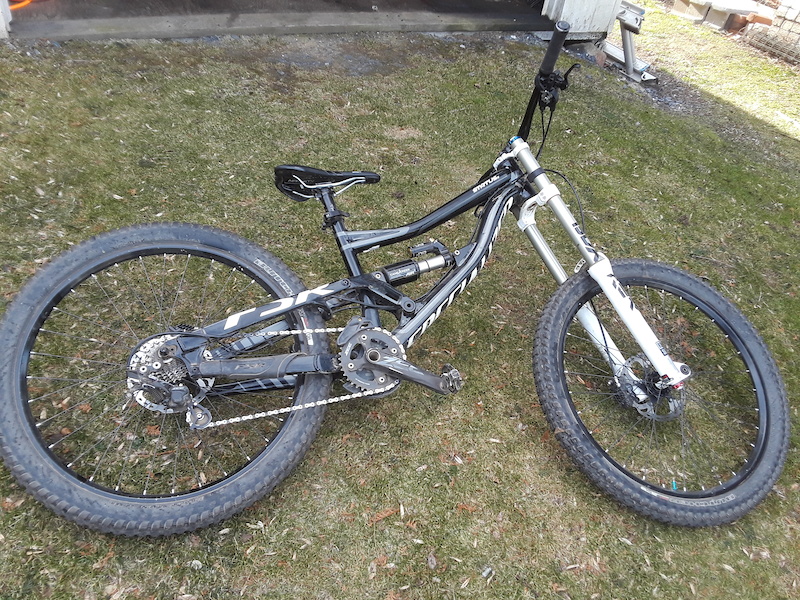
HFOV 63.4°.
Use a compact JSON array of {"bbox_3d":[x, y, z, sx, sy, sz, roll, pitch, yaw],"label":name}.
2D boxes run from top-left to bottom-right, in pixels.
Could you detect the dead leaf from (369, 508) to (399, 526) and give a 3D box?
[{"bbox_3d":[-0.032,0.450,1.340,0.077,0.012,0.022,-18,50,-31],"label":"dead leaf"}]

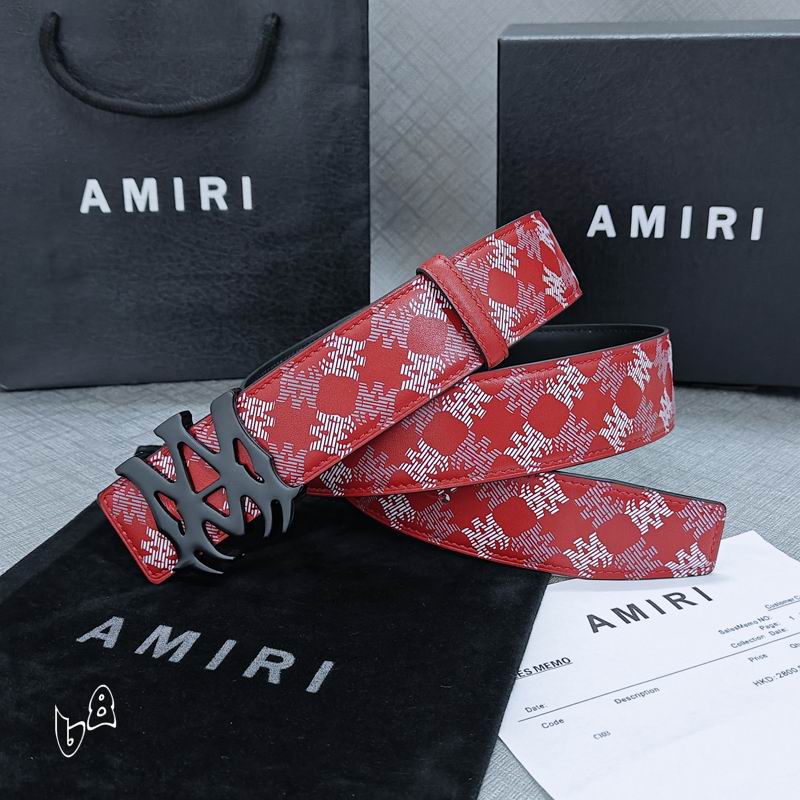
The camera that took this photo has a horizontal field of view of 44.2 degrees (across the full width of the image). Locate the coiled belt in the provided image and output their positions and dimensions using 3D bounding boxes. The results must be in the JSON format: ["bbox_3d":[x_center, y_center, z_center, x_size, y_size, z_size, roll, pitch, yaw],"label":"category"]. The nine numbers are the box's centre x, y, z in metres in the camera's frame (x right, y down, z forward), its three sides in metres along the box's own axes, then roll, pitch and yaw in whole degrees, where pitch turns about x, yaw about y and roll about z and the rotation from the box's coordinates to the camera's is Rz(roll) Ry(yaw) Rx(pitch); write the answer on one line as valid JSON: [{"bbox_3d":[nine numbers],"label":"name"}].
[{"bbox_3d":[0.004,-0.006,0.380,0.228,0.108,0.152,0,23,0],"label":"coiled belt"}]

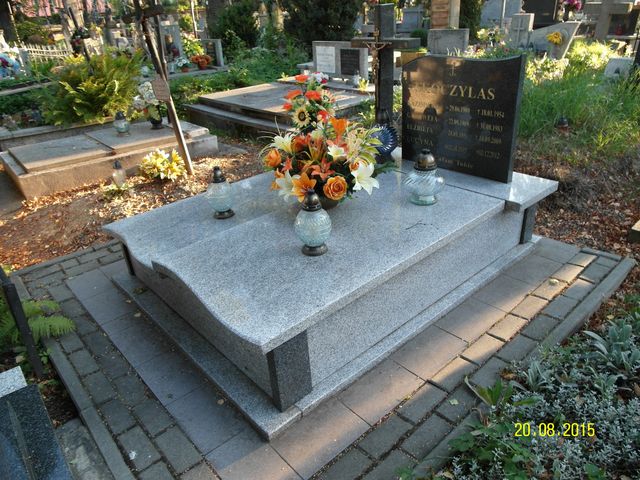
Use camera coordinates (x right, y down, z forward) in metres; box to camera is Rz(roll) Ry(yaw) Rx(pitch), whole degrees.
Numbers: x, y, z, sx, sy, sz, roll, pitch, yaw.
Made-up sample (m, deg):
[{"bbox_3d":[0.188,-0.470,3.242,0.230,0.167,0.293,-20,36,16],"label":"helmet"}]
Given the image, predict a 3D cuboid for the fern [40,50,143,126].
[{"bbox_3d":[-3.103,-2.035,6.000,1.220,0.980,1.050,-16,29,-22],"label":"fern"}]

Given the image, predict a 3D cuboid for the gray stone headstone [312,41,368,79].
[{"bbox_3d":[0.302,-2.599,6.430,0.110,0.500,1.060,-25,34,-35],"label":"gray stone headstone"}]

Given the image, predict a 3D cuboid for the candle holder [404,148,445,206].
[{"bbox_3d":[0.530,-0.321,2.232,0.200,0.269,0.200,-3,27,2],"label":"candle holder"}]

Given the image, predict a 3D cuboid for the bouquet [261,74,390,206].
[{"bbox_3d":[0.046,-0.544,2.400,0.600,0.600,0.500,-3,27,2],"label":"bouquet"}]

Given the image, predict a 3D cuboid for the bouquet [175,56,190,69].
[{"bbox_3d":[-3.130,-4.030,10.100,0.360,0.310,0.360,-25,34,-35],"label":"bouquet"}]

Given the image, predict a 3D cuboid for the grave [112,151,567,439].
[{"bbox_3d":[0.067,-0.047,2.468,1.960,0.410,1.510,-25,34,-35],"label":"grave"}]

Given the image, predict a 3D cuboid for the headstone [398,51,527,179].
[{"bbox_3d":[0.800,-0.733,2.610,0.065,0.665,0.745,-25,33,-35],"label":"headstone"}]

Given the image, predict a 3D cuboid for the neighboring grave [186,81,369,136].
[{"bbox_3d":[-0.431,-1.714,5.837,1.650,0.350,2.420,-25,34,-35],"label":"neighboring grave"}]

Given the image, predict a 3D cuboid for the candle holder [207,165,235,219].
[{"bbox_3d":[-0.505,-0.240,2.243,0.140,0.256,0.140,-25,34,-35],"label":"candle holder"}]

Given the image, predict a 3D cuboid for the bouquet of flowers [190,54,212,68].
[{"bbox_3d":[-2.991,-4.493,11.200,0.490,0.370,0.460,-10,27,-11],"label":"bouquet of flowers"}]

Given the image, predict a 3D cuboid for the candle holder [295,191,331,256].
[{"bbox_3d":[-0.026,-0.077,1.863,0.148,0.275,0.148,-4,27,-1],"label":"candle holder"}]

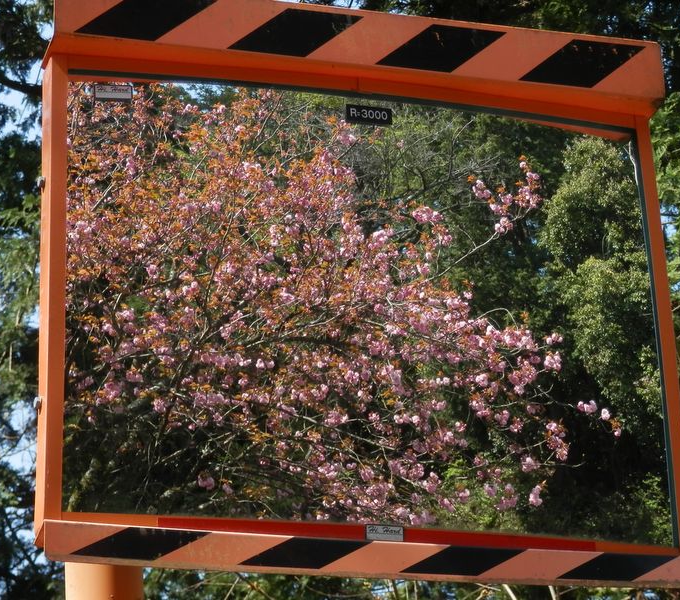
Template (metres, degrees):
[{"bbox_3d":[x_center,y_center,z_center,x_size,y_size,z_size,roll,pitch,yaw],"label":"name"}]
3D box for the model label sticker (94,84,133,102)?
[{"bbox_3d":[-0.214,-0.196,1.923,0.036,0.016,0.002,0,-26,-13],"label":"model label sticker"}]

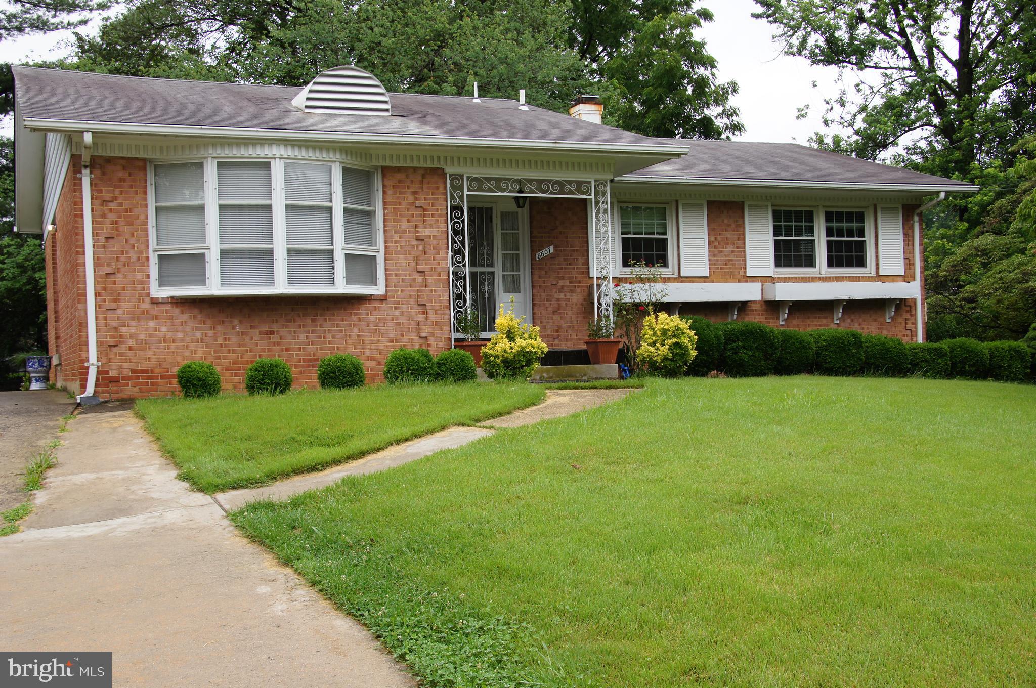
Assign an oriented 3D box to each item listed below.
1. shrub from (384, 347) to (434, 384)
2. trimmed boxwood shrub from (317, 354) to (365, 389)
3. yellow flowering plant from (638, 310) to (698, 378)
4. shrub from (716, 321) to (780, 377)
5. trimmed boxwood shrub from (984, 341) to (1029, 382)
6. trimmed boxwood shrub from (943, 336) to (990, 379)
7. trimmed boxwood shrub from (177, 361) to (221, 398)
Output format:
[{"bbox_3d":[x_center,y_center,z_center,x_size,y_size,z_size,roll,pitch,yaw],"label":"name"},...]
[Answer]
[{"bbox_3d":[-1.293,0.256,13.363,0.615,0.437,0.615,-2,0,0],"label":"shrub"},{"bbox_3d":[-2.066,0.322,13.097,0.556,0.419,0.556,-2,0,-22],"label":"trimmed boxwood shrub"},{"bbox_3d":[1.969,0.005,14.820,0.786,0.864,0.708,-2,0,-22],"label":"yellow flowering plant"},{"bbox_3d":[3.353,0.071,16.350,0.933,0.815,0.933,-2,-1,0],"label":"shrub"},{"bbox_3d":[7.946,0.289,18.220,0.724,0.671,0.724,-2,-1,-22],"label":"trimmed boxwood shrub"},{"bbox_3d":[7.425,0.241,18.578,0.789,0.700,0.789,-2,0,-22],"label":"trimmed boxwood shrub"},{"bbox_3d":[-3.549,0.392,12.474,0.495,0.414,0.495,-2,-1,-22],"label":"trimmed boxwood shrub"}]

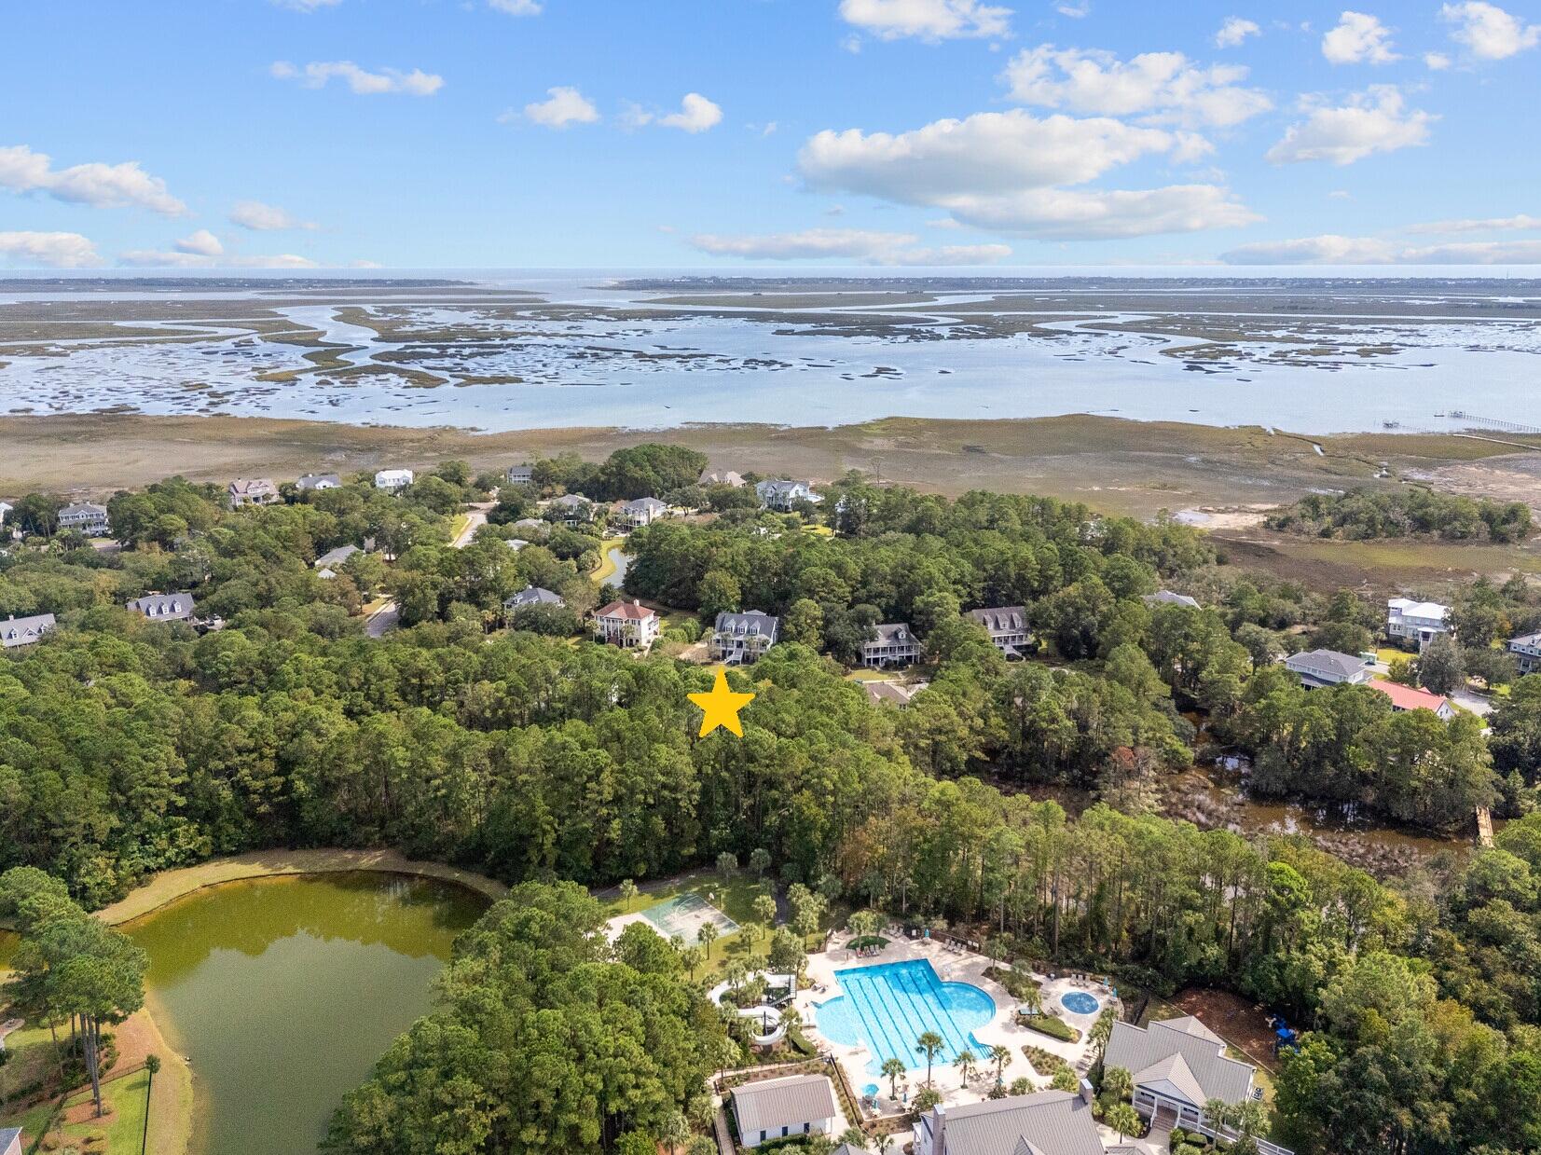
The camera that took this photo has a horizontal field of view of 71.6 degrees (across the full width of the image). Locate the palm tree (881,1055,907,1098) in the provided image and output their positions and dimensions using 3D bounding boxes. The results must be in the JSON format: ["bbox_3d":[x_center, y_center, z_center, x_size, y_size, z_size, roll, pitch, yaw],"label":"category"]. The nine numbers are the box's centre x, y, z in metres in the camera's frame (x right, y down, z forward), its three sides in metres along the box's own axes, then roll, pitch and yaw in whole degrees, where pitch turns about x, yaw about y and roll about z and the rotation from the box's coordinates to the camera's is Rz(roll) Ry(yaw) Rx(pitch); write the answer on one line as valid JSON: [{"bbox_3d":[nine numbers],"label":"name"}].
[{"bbox_3d":[16.330,65.960,140.460,3.450,6.150,3.450,0,16,0],"label":"palm tree"}]

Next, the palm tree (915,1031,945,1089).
[{"bbox_3d":[21.130,64.310,141.090,3.920,8.950,3.920,0,16,0],"label":"palm tree"}]

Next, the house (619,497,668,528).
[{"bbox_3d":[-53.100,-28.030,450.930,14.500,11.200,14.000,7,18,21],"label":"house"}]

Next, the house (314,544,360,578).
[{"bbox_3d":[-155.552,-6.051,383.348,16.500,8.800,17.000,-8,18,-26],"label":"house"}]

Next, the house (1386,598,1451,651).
[{"bbox_3d":[188.500,12.350,311.760,15.000,12.300,12.500,8,18,25],"label":"house"}]

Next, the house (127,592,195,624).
[{"bbox_3d":[-185.846,10.537,326.731,17.500,9.000,13.000,-14,21,-39],"label":"house"}]

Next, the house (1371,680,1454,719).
[{"bbox_3d":[151.300,30.790,255.270,12.500,8.800,17.000,-13,21,-38],"label":"house"}]

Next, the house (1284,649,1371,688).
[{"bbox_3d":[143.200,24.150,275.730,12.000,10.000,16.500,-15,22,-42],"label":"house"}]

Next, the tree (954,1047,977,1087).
[{"bbox_3d":[26.314,66.107,143.720,3.100,5.900,3.100,0,16,0],"label":"tree"}]

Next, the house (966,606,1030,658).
[{"bbox_3d":[64.700,15.030,304.420,15.800,11.300,13.000,-4,17,-12],"label":"house"}]

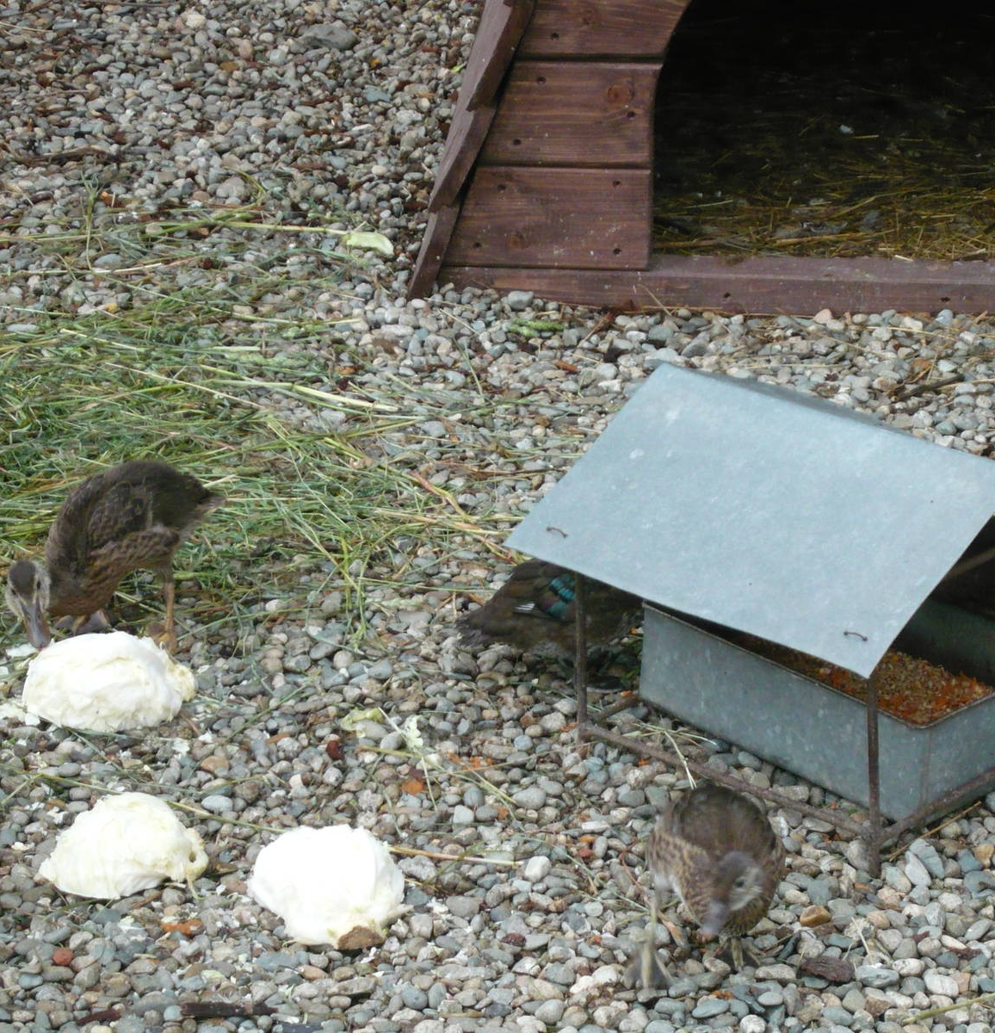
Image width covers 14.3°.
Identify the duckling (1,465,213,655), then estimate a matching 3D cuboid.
[{"bbox_3d":[-0.361,0.039,3.831,0.220,0.180,0.110,-18,28,-32],"label":"duckling"}]

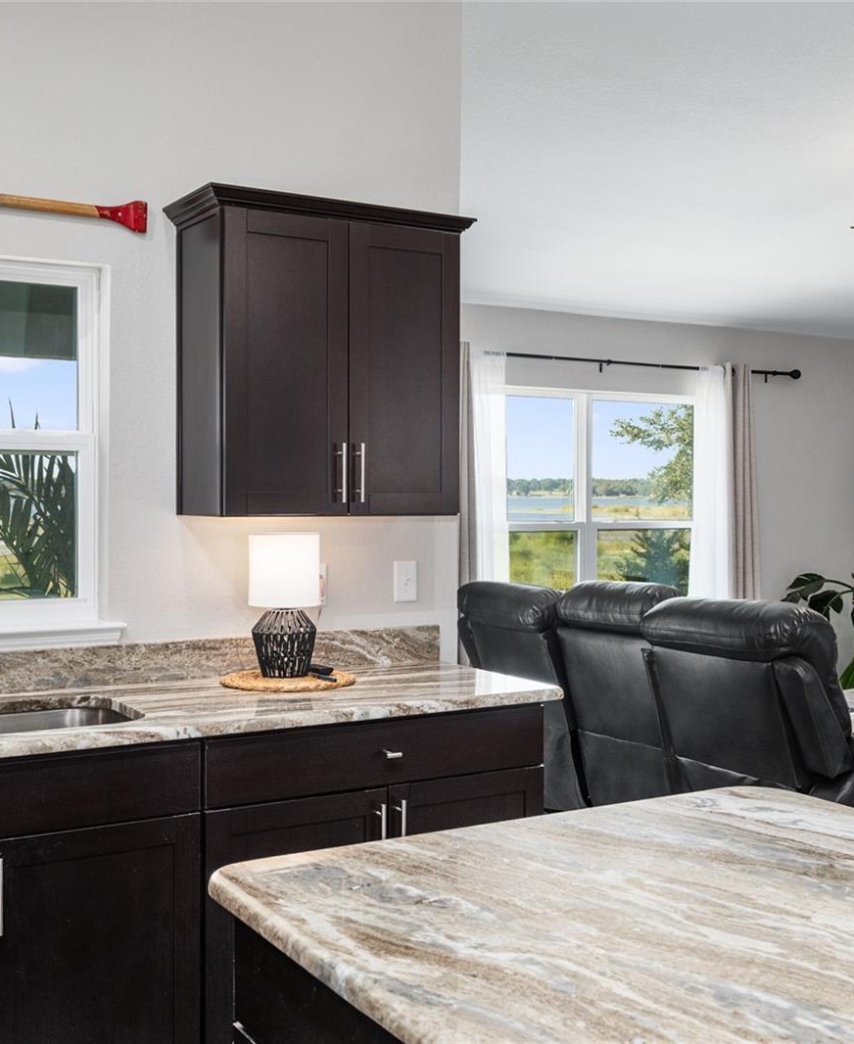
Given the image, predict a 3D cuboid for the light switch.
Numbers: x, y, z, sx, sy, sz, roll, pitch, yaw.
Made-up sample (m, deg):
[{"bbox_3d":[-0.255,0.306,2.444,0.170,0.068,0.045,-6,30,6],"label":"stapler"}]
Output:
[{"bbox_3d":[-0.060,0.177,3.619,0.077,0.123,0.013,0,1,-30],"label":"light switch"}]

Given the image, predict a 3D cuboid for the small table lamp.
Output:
[{"bbox_3d":[-0.384,0.220,3.265,0.192,0.377,0.192,0,1,0],"label":"small table lamp"}]

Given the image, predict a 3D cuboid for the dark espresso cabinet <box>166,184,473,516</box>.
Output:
[{"bbox_3d":[-0.280,-0.422,3.283,0.755,0.805,0.355,0,1,-30],"label":"dark espresso cabinet"}]

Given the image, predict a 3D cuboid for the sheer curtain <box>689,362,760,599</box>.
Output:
[{"bbox_3d":[1.734,0.178,7.091,0.535,2.180,0.130,0,1,-30],"label":"sheer curtain"}]

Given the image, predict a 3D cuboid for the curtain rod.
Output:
[{"bbox_3d":[0.943,-0.879,6.641,3.050,0.070,0.100,0,1,-30],"label":"curtain rod"}]

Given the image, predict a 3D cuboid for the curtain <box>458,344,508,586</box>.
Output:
[{"bbox_3d":[0.168,0.191,6.179,0.570,2.180,0.130,0,1,-30],"label":"curtain"}]

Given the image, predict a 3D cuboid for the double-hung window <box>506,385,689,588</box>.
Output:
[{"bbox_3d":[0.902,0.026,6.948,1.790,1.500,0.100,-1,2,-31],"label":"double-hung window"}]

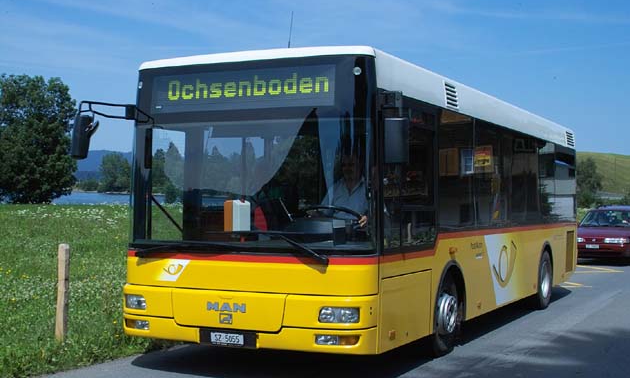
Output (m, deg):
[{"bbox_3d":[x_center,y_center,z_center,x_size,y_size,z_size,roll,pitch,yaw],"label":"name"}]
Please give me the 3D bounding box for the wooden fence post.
[{"bbox_3d":[-2.542,1.049,9.000,0.100,1.000,0.100,1,-1,27],"label":"wooden fence post"}]

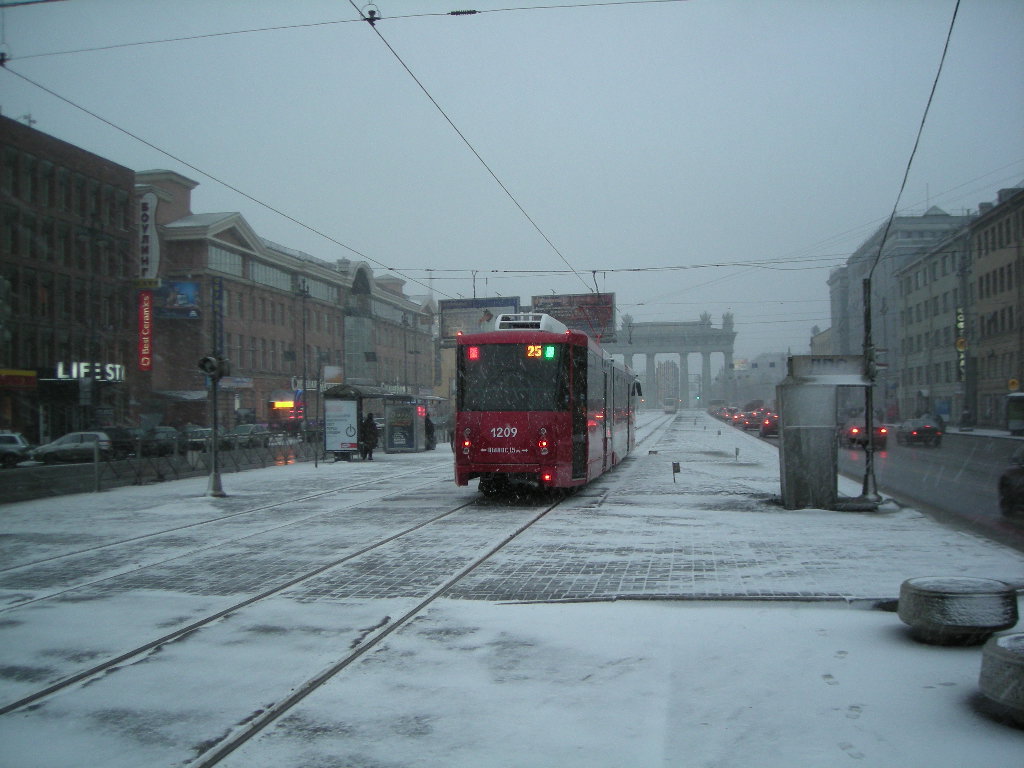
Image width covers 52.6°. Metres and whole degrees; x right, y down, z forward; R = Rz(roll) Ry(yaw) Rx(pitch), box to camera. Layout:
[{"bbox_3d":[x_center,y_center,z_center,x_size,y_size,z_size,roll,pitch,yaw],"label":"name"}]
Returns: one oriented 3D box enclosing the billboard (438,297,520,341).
[{"bbox_3d":[-2.433,-4.828,77.500,6.200,3.200,0.400,-1,-1,12],"label":"billboard"}]

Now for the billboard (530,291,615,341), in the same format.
[{"bbox_3d":[7.451,-8.118,126.000,10.400,5.900,0.800,-1,-1,12],"label":"billboard"}]

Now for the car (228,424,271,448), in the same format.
[{"bbox_3d":[-16.496,3.304,65.000,1.700,1.500,4.000,-1,-1,9],"label":"car"}]

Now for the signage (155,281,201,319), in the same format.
[{"bbox_3d":[-26.570,-6.653,82.000,4.100,3.050,0.200,-1,-1,9],"label":"signage"}]

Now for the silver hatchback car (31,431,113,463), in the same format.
[{"bbox_3d":[-21.697,3.118,51.000,3.850,1.460,1.680,0,-1,-14],"label":"silver hatchback car"}]

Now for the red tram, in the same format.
[{"bbox_3d":[1.867,0.604,29.257,2.500,3.400,20.600,-1,-1,9],"label":"red tram"}]

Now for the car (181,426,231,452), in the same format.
[{"bbox_3d":[-17.649,3.190,60.000,1.700,1.480,4.100,-1,-1,9],"label":"car"}]

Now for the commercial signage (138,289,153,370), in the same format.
[{"bbox_3d":[-24.778,-3.613,70.000,0.950,5.400,0.200,-1,-1,9],"label":"commercial signage"}]

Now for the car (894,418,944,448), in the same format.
[{"bbox_3d":[21.345,2.584,54.620,1.720,1.440,4.300,-1,-1,9],"label":"car"}]

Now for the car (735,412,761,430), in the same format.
[{"bbox_3d":[18.823,2.934,81.000,1.750,1.450,4.400,-1,-1,9],"label":"car"}]

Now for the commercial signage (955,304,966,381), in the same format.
[{"bbox_3d":[40.718,-3.677,94.000,1.100,6.700,0.300,-1,-1,9],"label":"commercial signage"}]

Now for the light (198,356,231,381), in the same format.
[{"bbox_3d":[-6.089,-0.314,21.200,0.570,0.480,0.400,-1,-1,15],"label":"light"}]

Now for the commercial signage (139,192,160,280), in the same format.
[{"bbox_3d":[-24.508,-9.963,70.000,1.500,5.900,0.300,-1,-1,9],"label":"commercial signage"}]

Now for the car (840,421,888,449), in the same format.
[{"bbox_3d":[17.007,2.452,50.420,1.720,1.430,4.300,-1,-1,9],"label":"car"}]

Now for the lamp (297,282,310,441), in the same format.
[{"bbox_3d":[-14.699,-1.505,73.000,0.850,11.500,0.800,-1,-1,9],"label":"lamp"}]

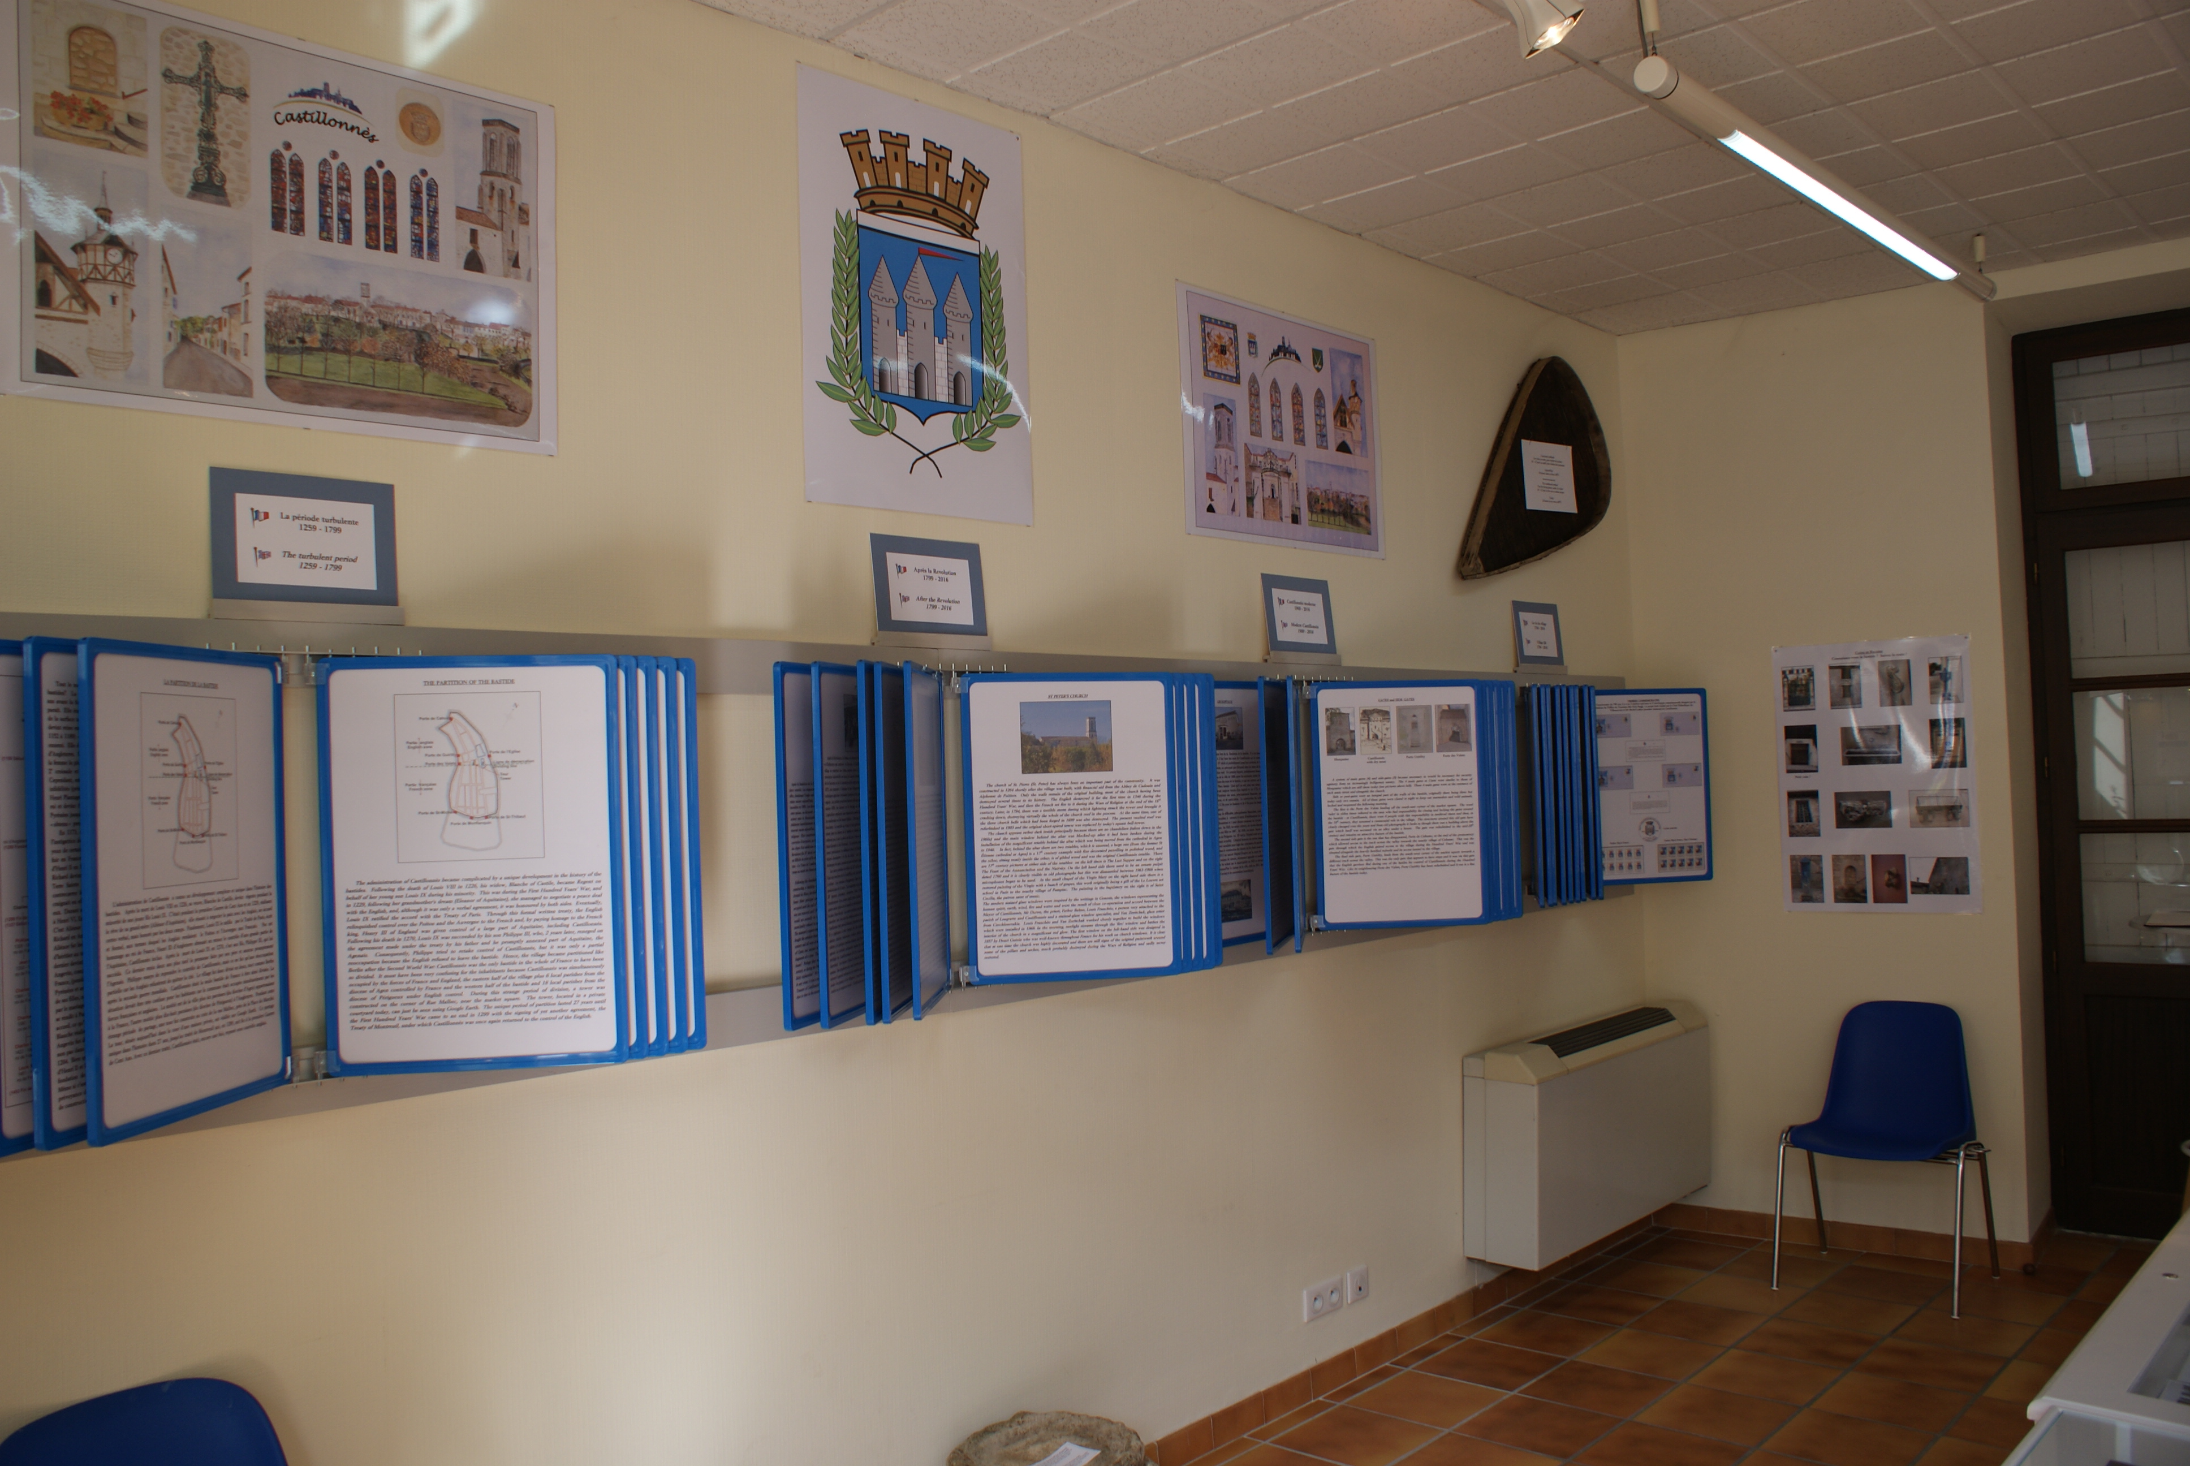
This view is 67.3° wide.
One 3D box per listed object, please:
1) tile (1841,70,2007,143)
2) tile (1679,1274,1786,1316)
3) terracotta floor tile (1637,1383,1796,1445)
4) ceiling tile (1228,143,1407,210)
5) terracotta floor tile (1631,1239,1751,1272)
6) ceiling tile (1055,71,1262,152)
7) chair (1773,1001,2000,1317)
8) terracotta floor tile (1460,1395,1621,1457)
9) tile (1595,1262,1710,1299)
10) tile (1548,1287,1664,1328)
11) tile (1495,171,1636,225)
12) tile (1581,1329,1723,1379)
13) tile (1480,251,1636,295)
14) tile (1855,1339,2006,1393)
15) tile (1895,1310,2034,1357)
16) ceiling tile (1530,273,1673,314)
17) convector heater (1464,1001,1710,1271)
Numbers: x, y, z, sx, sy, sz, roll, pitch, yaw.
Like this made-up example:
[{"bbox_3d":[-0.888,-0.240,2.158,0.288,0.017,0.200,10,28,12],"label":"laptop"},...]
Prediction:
[{"bbox_3d":[1.885,-1.421,3.699,0.300,0.015,0.300,-3,-2,43],"label":"tile"},{"bbox_3d":[1.919,1.664,4.868,0.300,0.010,0.300,-3,-2,43],"label":"tile"},{"bbox_3d":[1.508,1.651,3.993,0.300,0.010,0.300,-3,-2,43],"label":"terracotta floor tile"},{"bbox_3d":[0.556,-1.357,4.008,0.345,0.016,0.295,-4,-2,43],"label":"ceiling tile"},{"bbox_3d":[1.884,1.675,5.288,0.300,0.010,0.300,-3,-2,43],"label":"terracotta floor tile"},{"bbox_3d":[0.142,-1.352,3.571,0.345,0.016,0.295,-4,-2,43],"label":"ceiling tile"},{"bbox_3d":[2.352,1.243,4.896,0.515,0.800,0.490,-3,-2,40],"label":"chair"},{"bbox_3d":[1.066,1.667,3.963,0.300,0.010,0.300,-3,-2,43],"label":"terracotta floor tile"},{"bbox_3d":[1.682,1.677,5.063,0.300,0.010,0.300,-3,-2,43],"label":"tile"},{"bbox_3d":[1.458,1.658,4.763,0.295,0.010,0.295,-4,-2,43],"label":"tile"},{"bbox_3d":[1.238,-1.393,4.339,0.287,0.016,0.287,-3,-2,43],"label":"tile"},{"bbox_3d":[1.496,1.668,4.411,0.300,0.010,0.300,-3,-2,43],"label":"tile"},{"bbox_3d":[1.425,-1.387,4.994,0.325,0.015,0.305,-3,-2,43],"label":"tile"},{"bbox_3d":[2.162,1.633,4.254,0.300,0.010,0.300,-3,-2,43],"label":"tile"},{"bbox_3d":[2.359,1.630,4.452,0.300,0.010,0.300,-3,-2,43],"label":"tile"},{"bbox_3d":[1.588,-1.365,5.104,0.345,0.016,0.295,-4,-2,43],"label":"ceiling tile"},{"bbox_3d":[1.537,1.200,5.081,0.235,0.590,1.180,-3,-2,43],"label":"convector heater"}]

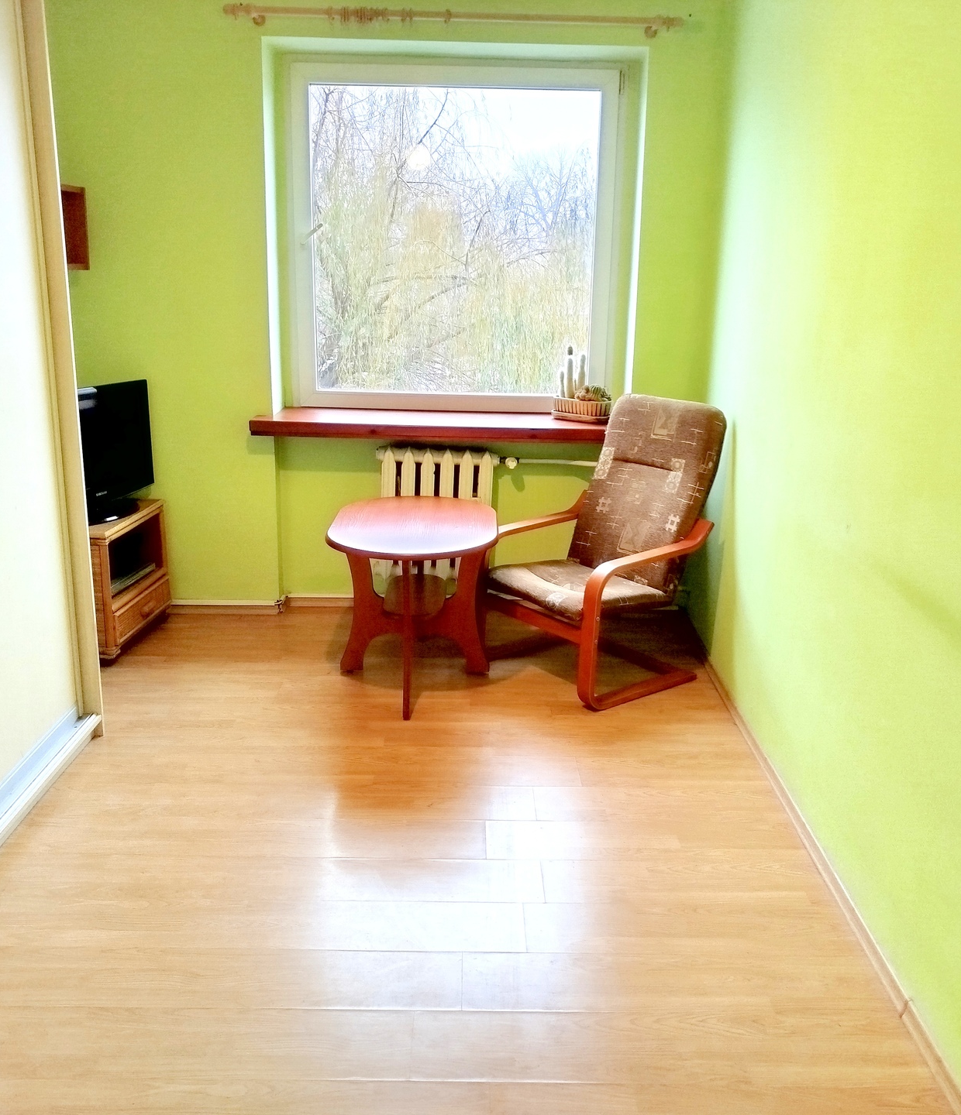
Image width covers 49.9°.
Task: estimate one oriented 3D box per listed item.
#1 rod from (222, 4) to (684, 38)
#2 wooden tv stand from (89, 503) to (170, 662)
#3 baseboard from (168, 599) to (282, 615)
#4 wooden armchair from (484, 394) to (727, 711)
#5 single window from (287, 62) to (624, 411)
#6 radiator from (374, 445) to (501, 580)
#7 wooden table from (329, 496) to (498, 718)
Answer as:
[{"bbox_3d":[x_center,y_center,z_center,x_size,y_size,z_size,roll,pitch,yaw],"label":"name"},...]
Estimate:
[{"bbox_3d":[-0.098,-2.003,3.848,1.700,0.075,0.160,1,15,0],"label":"rod"},{"bbox_3d":[-1.553,0.081,4.113,0.410,0.510,0.610,2,15,2],"label":"wooden tv stand"},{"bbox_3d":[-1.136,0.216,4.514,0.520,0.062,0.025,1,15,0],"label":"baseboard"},{"bbox_3d":[0.472,-0.058,3.872,0.750,0.985,0.650,-10,18,-37],"label":"wooden armchair"},{"bbox_3d":[-0.103,-1.351,4.459,1.410,1.425,0.090,1,15,0],"label":"single window"},{"bbox_3d":[-0.194,-0.191,4.433,0.510,0.590,0.150,1,15,0],"label":"radiator"},{"bbox_3d":[-0.239,0.155,3.806,0.600,0.575,0.970,1,15,0],"label":"wooden table"}]

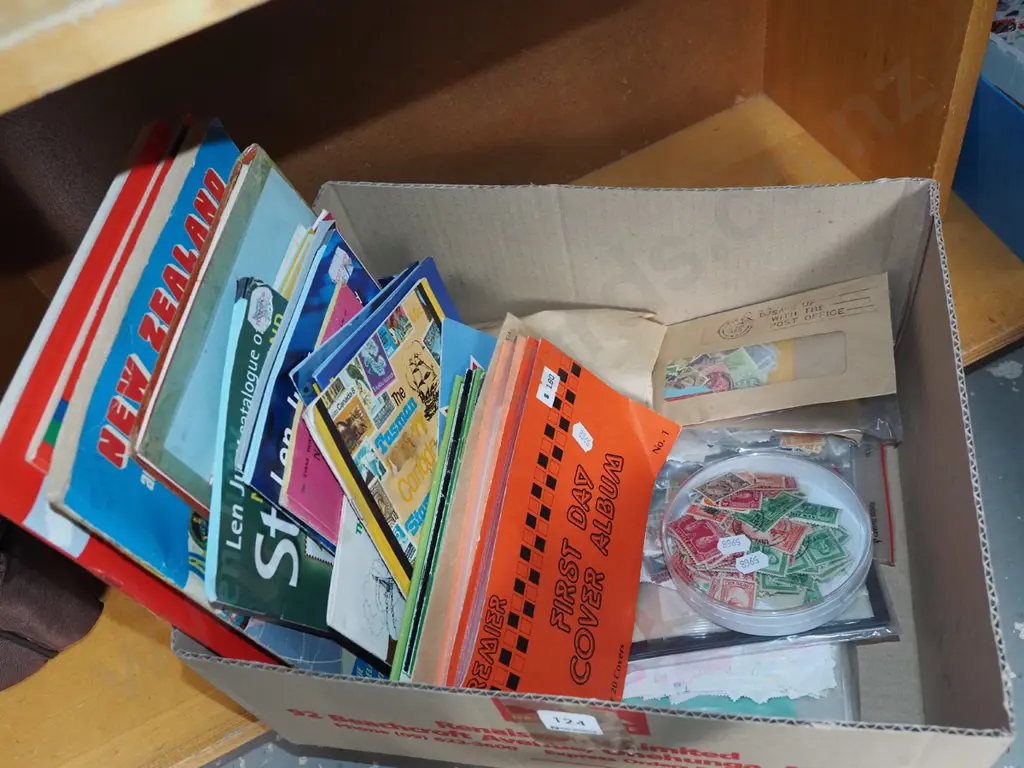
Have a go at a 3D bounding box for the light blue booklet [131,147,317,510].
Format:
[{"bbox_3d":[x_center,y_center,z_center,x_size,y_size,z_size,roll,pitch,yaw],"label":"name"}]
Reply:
[{"bbox_3d":[-0.135,0.001,0.593,0.011,0.190,0.239,-15,46,21],"label":"light blue booklet"}]

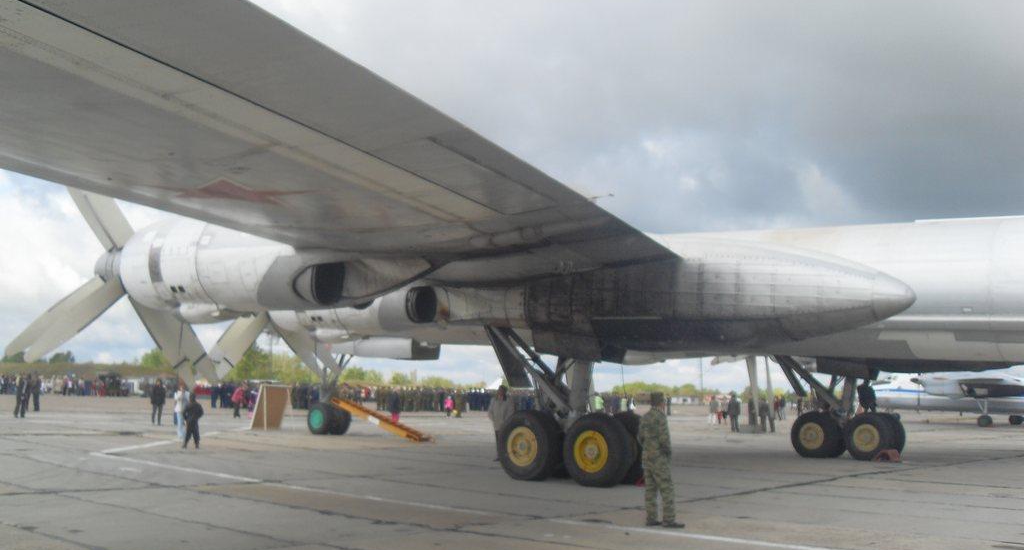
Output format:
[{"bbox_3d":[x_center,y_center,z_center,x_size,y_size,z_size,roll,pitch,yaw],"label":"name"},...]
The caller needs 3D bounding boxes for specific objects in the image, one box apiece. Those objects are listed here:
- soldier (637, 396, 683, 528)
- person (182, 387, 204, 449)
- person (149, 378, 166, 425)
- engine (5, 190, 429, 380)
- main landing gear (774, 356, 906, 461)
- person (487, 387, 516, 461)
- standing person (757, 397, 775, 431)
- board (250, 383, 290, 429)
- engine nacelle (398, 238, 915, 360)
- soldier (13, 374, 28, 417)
[{"bbox_3d":[2.015,2.466,13.881,0.360,1.750,0.520,5,-7,-32],"label":"soldier"},{"bbox_3d":[-7.933,3.608,25.939,0.560,1.480,0.360,5,-7,-26],"label":"person"},{"bbox_3d":[-12.955,4.656,38.002,0.560,1.690,0.360,0,-6,11],"label":"person"},{"bbox_3d":[-4.749,-0.265,17.938,8.900,4.400,4.500,-4,-8,41],"label":"engine"},{"bbox_3d":[9.232,3.746,29.662,3.500,3.000,1.550,-4,-8,40],"label":"main landing gear"},{"bbox_3d":[-0.248,3.566,24.804,0.620,1.770,0.400,-3,-8,37],"label":"person"},{"bbox_3d":[11.934,6.606,48.732,0.620,1.580,0.420,1,-6,6],"label":"standing person"},{"bbox_3d":[-8.644,4.787,37.383,0.750,1.620,1.200,-4,-8,40],"label":"board"},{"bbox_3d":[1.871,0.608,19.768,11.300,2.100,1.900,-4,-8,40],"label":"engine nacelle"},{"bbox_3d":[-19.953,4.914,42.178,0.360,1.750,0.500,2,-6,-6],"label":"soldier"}]

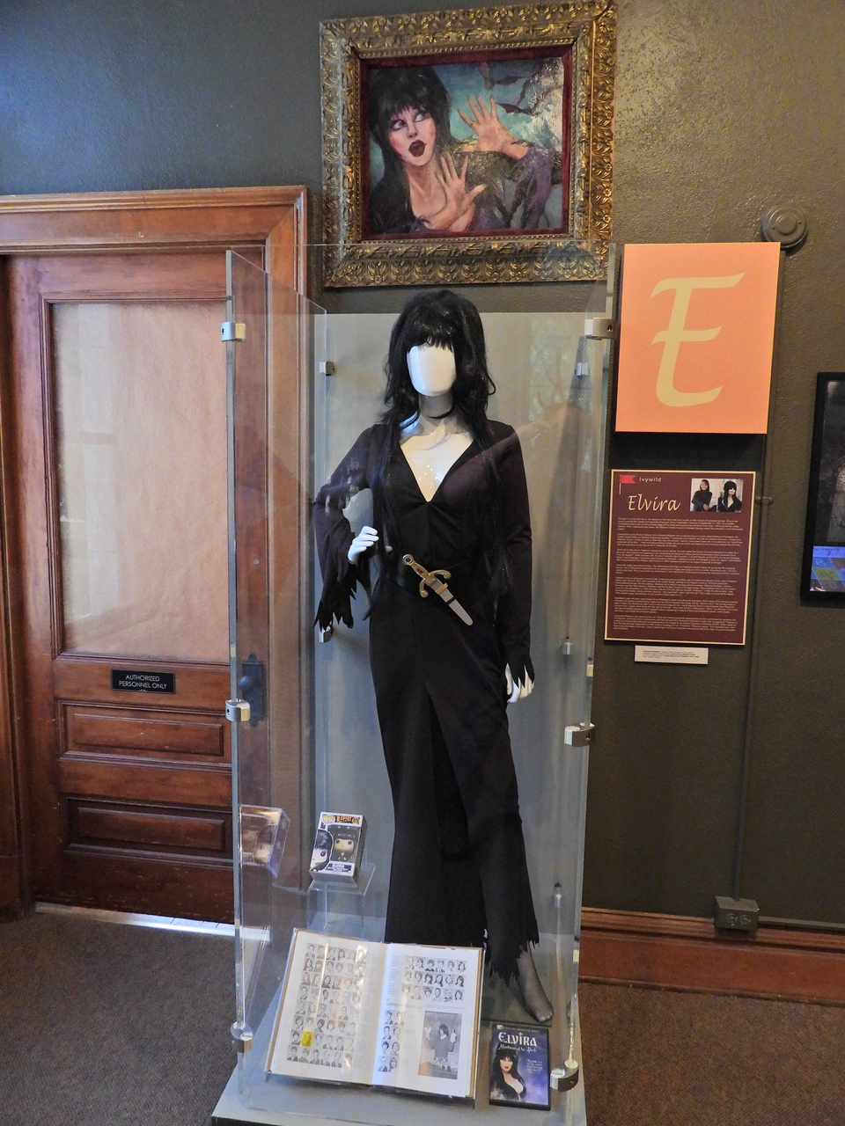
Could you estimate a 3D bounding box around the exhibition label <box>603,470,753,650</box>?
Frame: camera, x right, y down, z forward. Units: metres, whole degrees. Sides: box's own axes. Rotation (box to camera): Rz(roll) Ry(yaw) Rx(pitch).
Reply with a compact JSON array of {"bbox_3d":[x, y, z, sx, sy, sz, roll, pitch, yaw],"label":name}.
[{"bbox_3d":[0.759,-0.016,2.319,0.406,0.508,0.018,2,6,7],"label":"exhibition label"}]

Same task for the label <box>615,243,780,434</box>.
[{"bbox_3d":[0.759,-0.619,2.189,0.406,0.508,0.080,2,6,7],"label":"label"}]

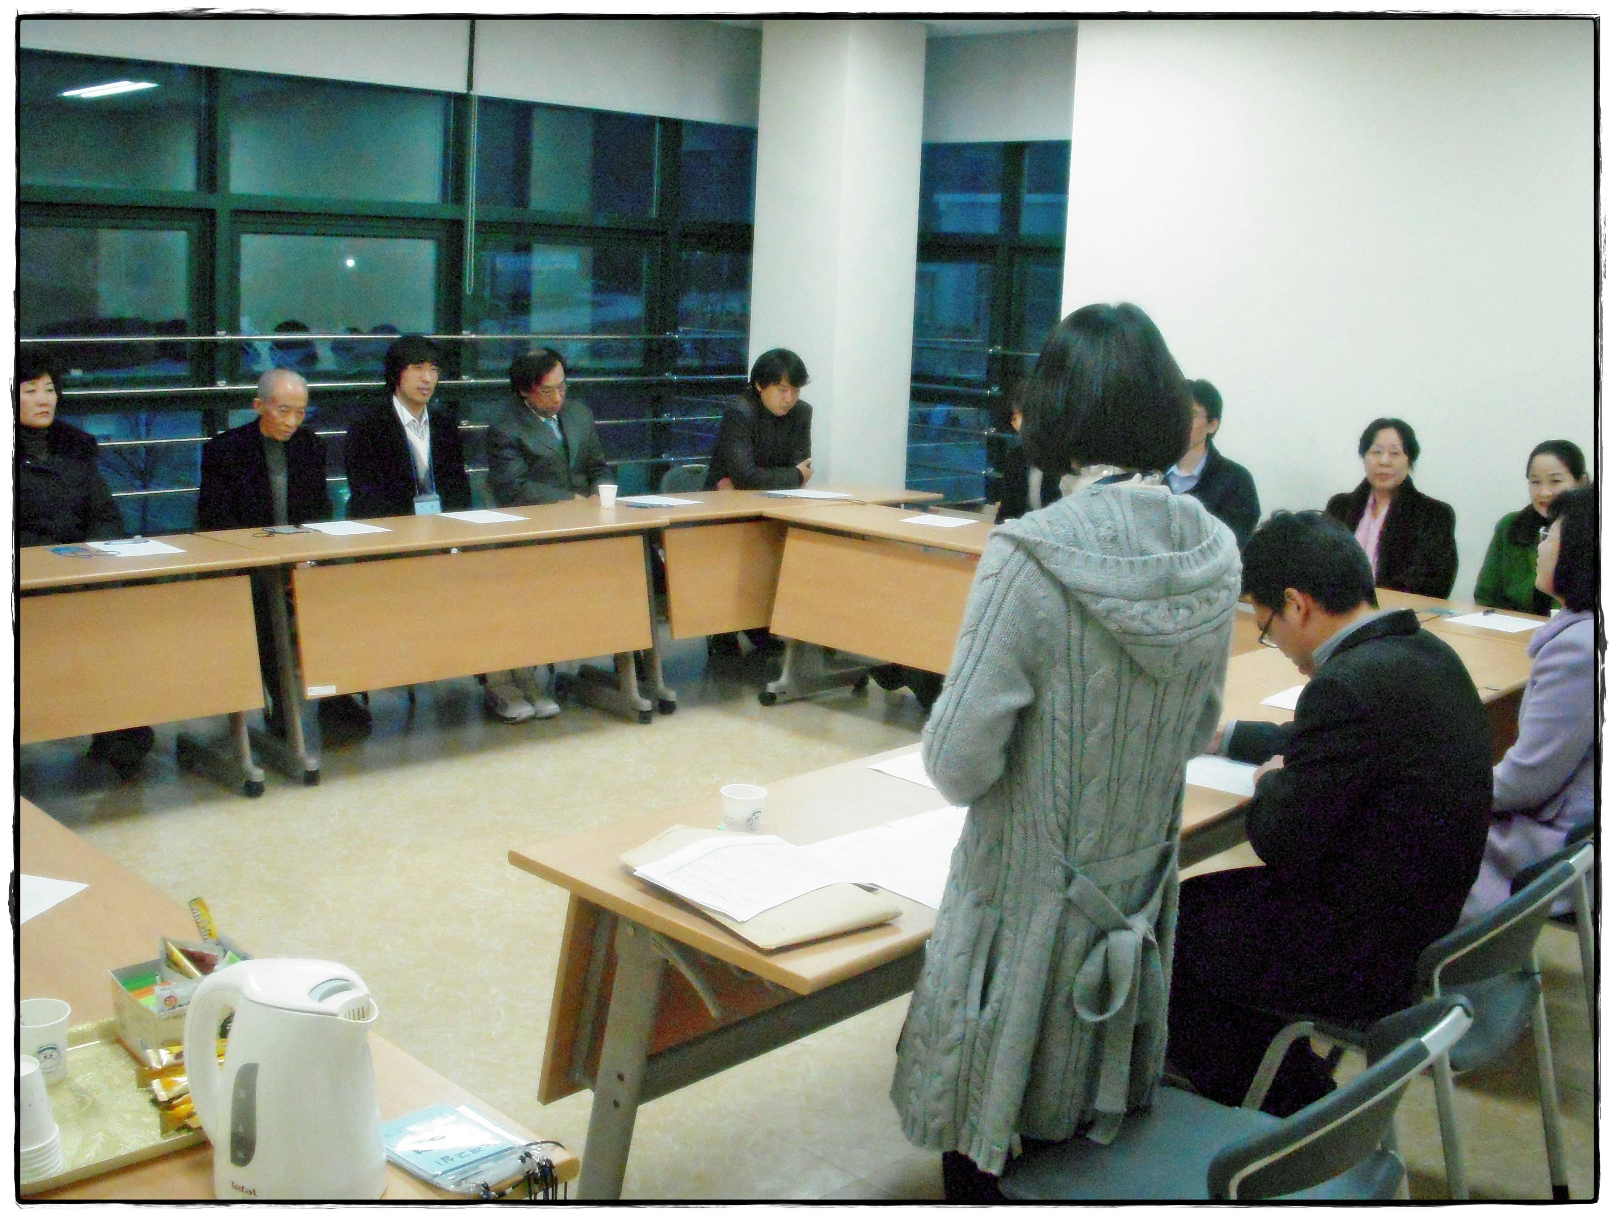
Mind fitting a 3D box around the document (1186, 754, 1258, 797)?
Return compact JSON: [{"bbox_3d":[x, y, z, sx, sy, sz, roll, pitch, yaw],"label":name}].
[{"bbox_3d":[0.711,0.291,3.209,0.297,0.005,0.210,9,12,33],"label":"document"}]

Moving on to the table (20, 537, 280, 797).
[{"bbox_3d":[-2.293,0.242,4.934,0.600,0.720,1.500,11,14,42],"label":"table"}]

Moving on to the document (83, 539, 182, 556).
[{"bbox_3d":[-2.007,-0.182,5.302,0.210,0.005,0.290,-7,14,-41],"label":"document"}]

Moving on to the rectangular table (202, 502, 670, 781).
[{"bbox_3d":[-1.261,0.083,6.163,1.500,0.735,0.600,-8,14,-43],"label":"rectangular table"}]

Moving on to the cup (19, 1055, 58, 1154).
[{"bbox_3d":[-0.722,0.448,1.612,0.072,0.076,0.072,2,10,0],"label":"cup"}]

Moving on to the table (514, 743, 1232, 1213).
[{"bbox_3d":[0.279,0.701,3.123,0.635,0.730,1.500,12,15,42],"label":"table"}]

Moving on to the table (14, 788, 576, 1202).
[{"bbox_3d":[-0.974,0.826,2.177,0.600,0.735,1.500,-8,14,-42],"label":"table"}]

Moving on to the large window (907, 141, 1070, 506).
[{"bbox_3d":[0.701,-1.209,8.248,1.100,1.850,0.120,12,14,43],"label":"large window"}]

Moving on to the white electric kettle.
[{"bbox_3d":[-0.509,0.451,1.743,0.213,0.234,0.163,8,12,27],"label":"white electric kettle"}]

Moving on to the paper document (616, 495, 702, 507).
[{"bbox_3d":[-0.582,-0.424,6.984,0.210,0.004,0.297,-8,14,-43],"label":"paper document"}]

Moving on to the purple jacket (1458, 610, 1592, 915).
[{"bbox_3d":[1.518,0.319,3.450,0.460,0.620,0.450,11,14,42],"label":"purple jacket"}]

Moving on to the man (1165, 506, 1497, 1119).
[{"bbox_3d":[0.824,0.461,3.062,0.510,1.260,0.710,-7,14,-40],"label":"man"}]

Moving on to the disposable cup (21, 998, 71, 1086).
[{"bbox_3d":[-0.834,0.476,1.915,0.075,0.076,0.075,2,11,0],"label":"disposable cup"}]

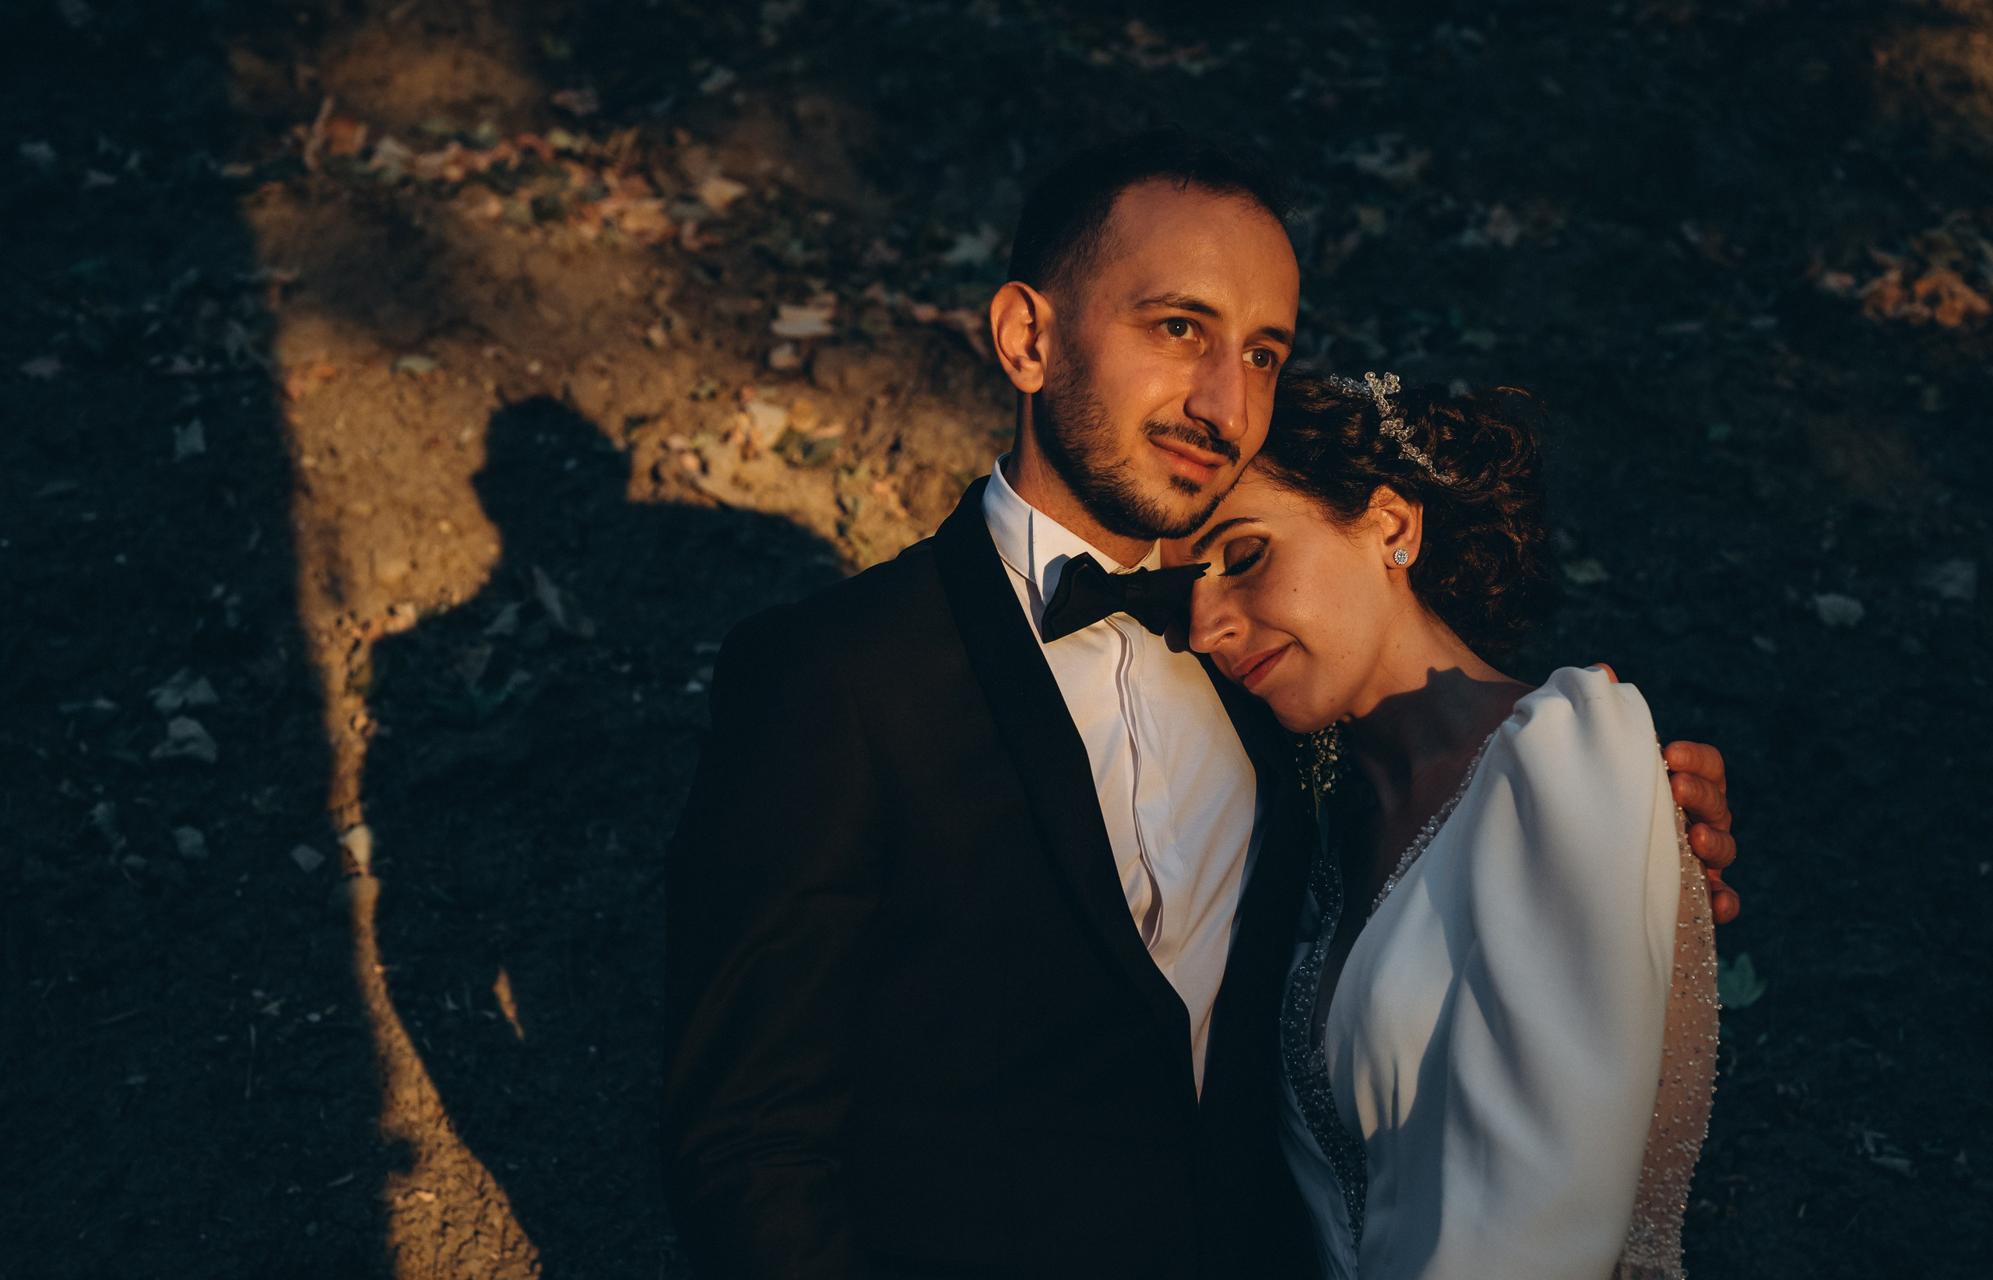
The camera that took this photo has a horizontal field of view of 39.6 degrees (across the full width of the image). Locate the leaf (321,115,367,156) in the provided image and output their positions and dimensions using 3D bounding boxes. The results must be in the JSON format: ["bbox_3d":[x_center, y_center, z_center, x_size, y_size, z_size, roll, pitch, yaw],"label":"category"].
[{"bbox_3d":[-0.903,-0.699,3.837,0.060,0.028,0.065,0,41,0],"label":"leaf"}]

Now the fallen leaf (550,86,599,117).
[{"bbox_3d":[-0.597,-0.762,3.916,0.064,0.020,0.048,0,41,0],"label":"fallen leaf"}]

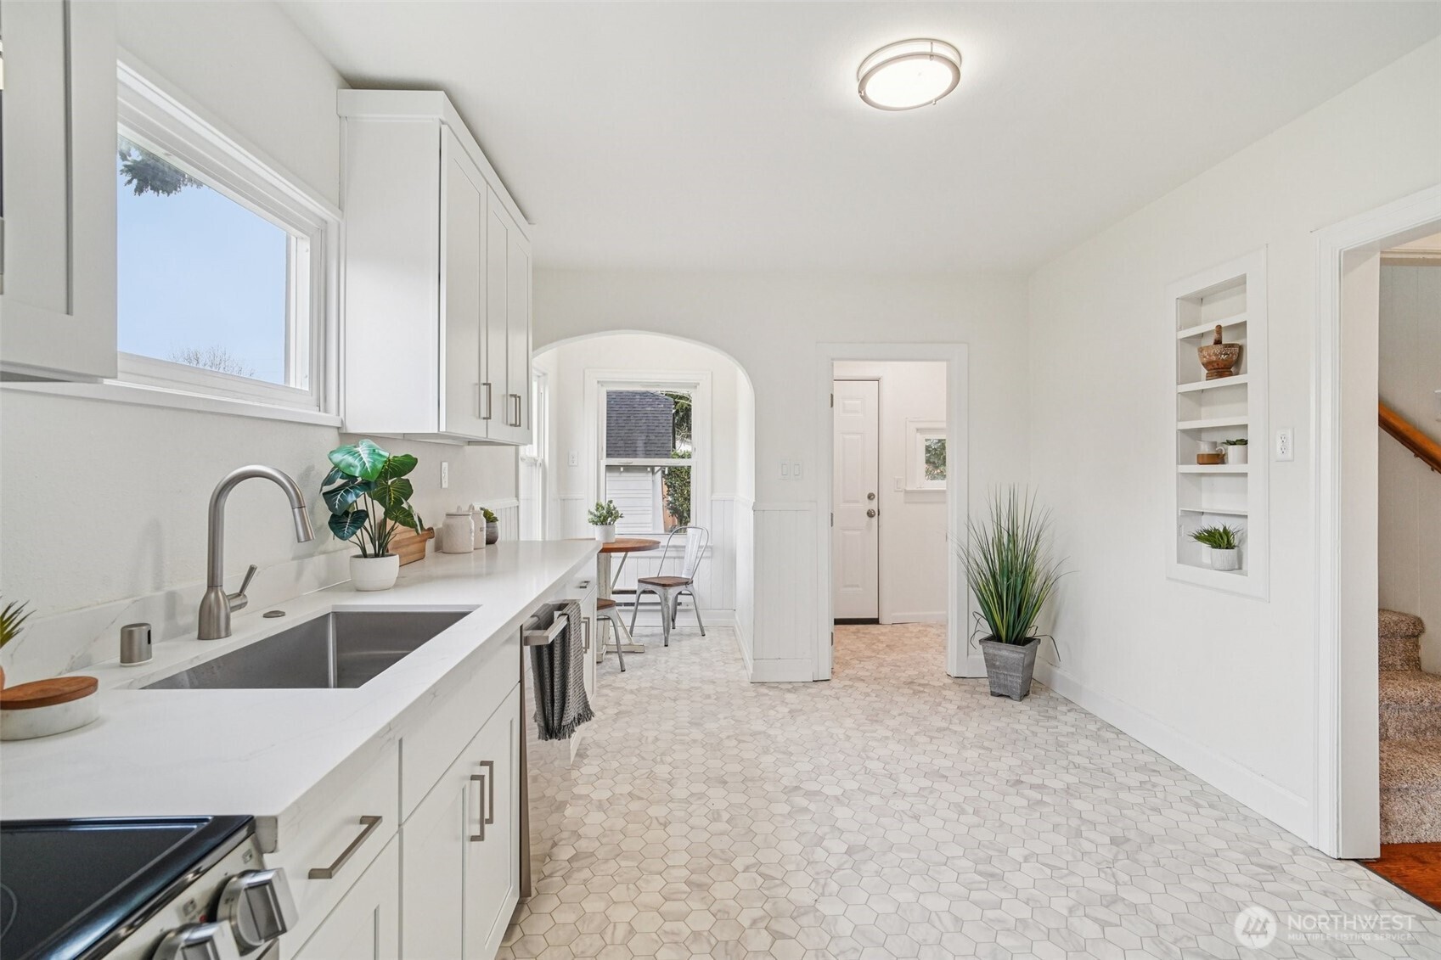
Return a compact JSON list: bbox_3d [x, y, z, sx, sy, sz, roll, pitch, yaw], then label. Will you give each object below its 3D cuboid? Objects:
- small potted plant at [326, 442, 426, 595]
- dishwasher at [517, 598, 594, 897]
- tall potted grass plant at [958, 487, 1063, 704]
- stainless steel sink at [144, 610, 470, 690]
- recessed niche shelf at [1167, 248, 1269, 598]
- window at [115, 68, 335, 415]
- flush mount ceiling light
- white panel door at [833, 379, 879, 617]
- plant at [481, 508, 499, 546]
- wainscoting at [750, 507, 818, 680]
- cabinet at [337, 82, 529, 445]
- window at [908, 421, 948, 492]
[{"bbox_3d":[-1.103,0.113,2.040,0.310,0.480,0.280,0,1,-3],"label":"small potted plant"},{"bbox_3d":[-0.835,0.815,2.100,0.620,0.800,0.600,0,1,-3],"label":"dishwasher"},{"bbox_3d":[1.675,0.635,3.769,0.570,1.200,0.500,0,1,-3],"label":"tall potted grass plant"},{"bbox_3d":[-0.834,0.471,1.406,0.420,0.230,0.680,0,1,-3],"label":"stainless steel sink"},{"bbox_3d":[2.082,-0.216,2.639,0.140,1.335,0.515,0,1,-3],"label":"recessed niche shelf"},{"bbox_3d":[-1.198,-0.505,1.474,0.100,0.640,1.150,0,1,-3],"label":"window"},{"bbox_3d":[0.570,-1.223,1.930,0.308,0.075,0.308,0,1,-3],"label":"flush mount ceiling light"},{"bbox_3d":[0.955,0.169,5.393,0.770,2.000,0.050,0,1,-3],"label":"white panel door"},{"bbox_3d":[-1.130,0.227,3.139,0.105,0.183,0.105,0,1,-3],"label":"plant"},{"bbox_3d":[0.393,0.680,3.899,0.413,1.085,0.040,0,1,-3],"label":"wainscoting"},{"bbox_3d":[-1.067,-0.699,2.596,0.335,1.085,1.110,0,1,-3],"label":"cabinet"},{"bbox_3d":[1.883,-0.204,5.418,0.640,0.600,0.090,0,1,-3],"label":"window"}]

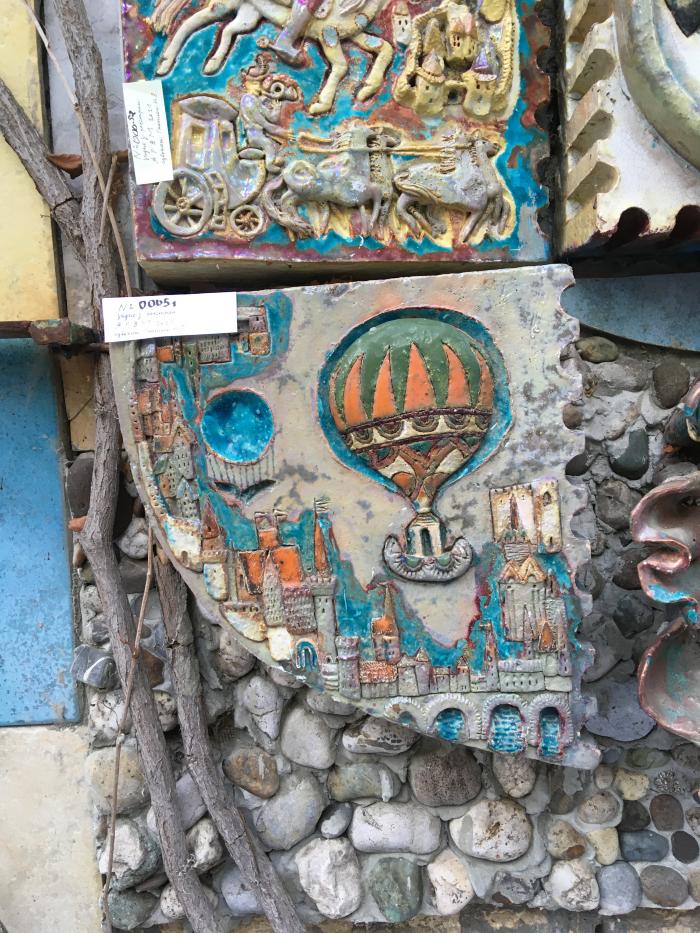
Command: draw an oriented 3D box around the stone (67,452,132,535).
[{"bbox_3d":[-0.243,0.026,0.757,0.064,0.077,0.051,-1,5,0],"label":"stone"}]

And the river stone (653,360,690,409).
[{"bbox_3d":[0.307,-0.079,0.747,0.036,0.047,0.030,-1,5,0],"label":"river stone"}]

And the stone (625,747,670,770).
[{"bbox_3d":[0.298,0.292,0.783,0.046,0.023,0.024,-1,5,0],"label":"stone"}]

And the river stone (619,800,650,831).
[{"bbox_3d":[0.312,0.385,0.861,0.037,0.036,0.029,-2,5,0],"label":"river stone"}]

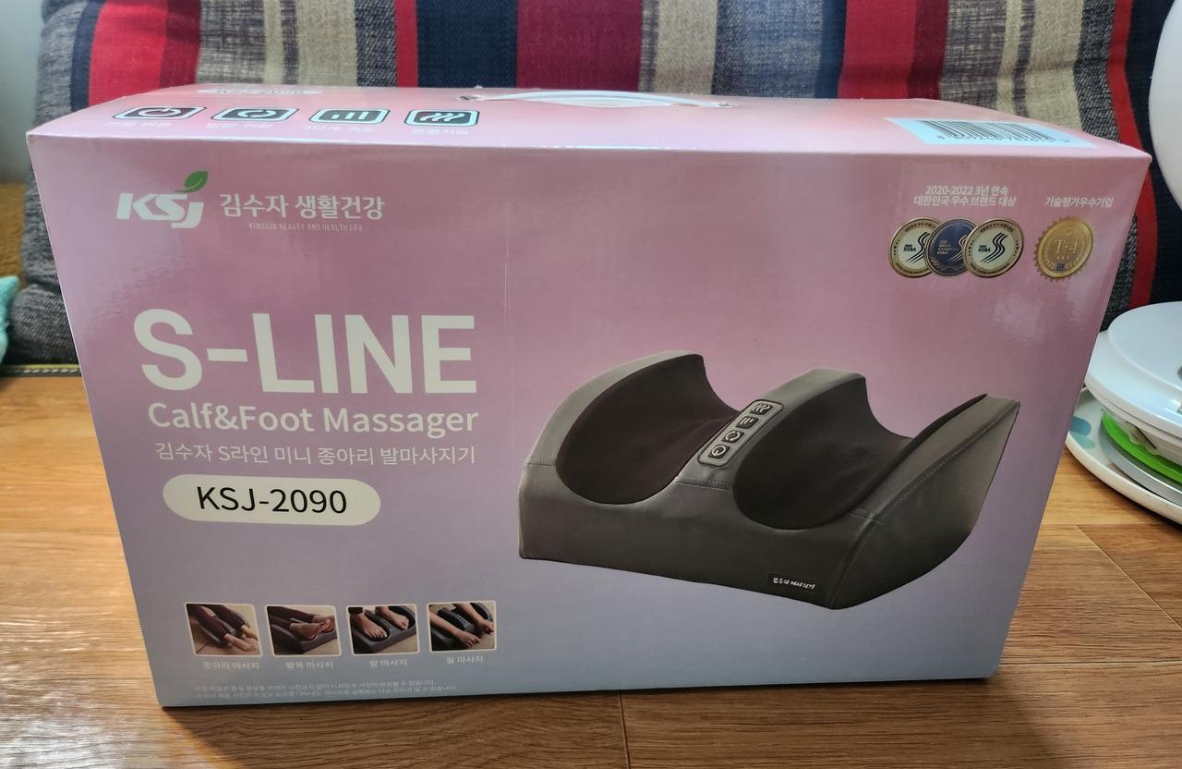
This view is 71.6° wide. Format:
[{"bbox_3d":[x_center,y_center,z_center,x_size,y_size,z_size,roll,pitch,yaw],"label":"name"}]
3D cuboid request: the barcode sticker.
[{"bbox_3d":[0.180,-0.115,0.375,0.076,0.002,0.052,0,29,-4],"label":"barcode sticker"}]

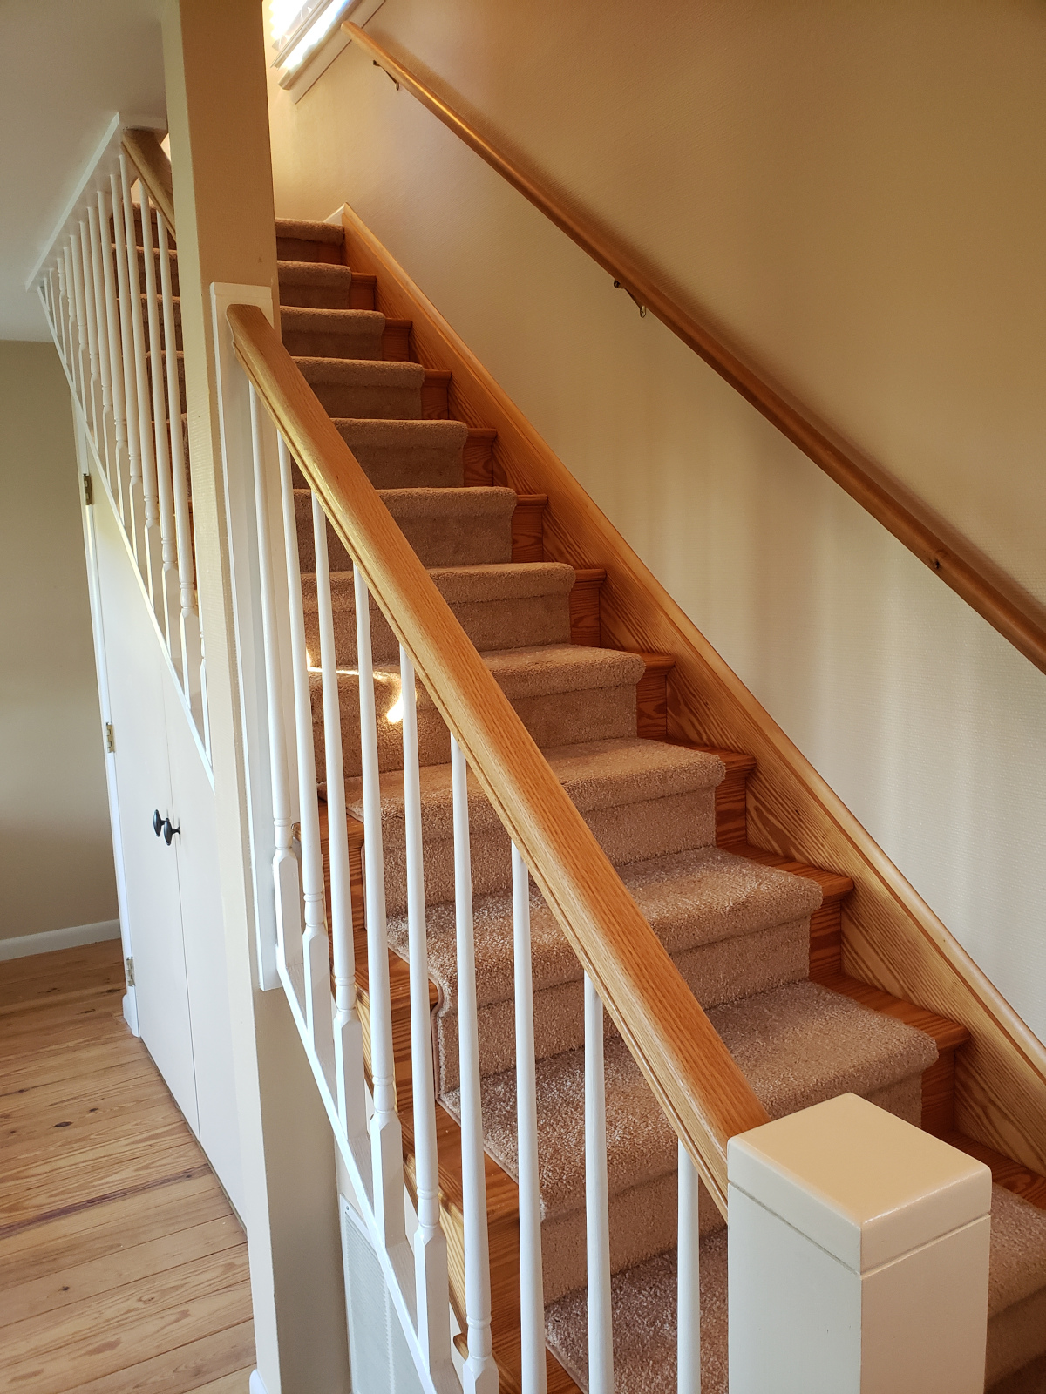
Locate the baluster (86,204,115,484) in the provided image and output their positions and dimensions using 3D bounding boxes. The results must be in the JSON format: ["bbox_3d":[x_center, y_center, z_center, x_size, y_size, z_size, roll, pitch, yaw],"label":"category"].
[{"bbox_3d":[-1.055,-0.881,2.637,0.033,0.677,0.033,-6,10,-31],"label":"baluster"}]

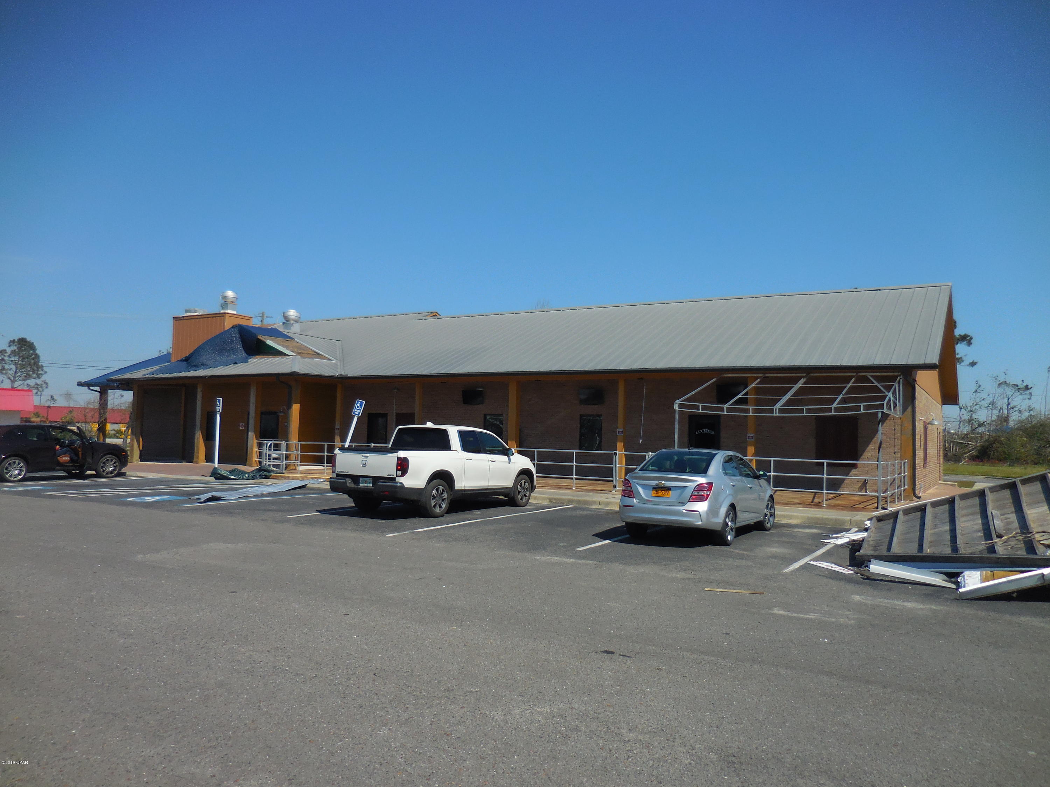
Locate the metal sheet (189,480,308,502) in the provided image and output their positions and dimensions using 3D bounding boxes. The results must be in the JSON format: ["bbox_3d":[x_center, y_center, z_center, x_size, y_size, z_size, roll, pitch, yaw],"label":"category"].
[{"bbox_3d":[-6.609,2.380,18.678,1.000,0.200,4.500,1,-3,8],"label":"metal sheet"}]

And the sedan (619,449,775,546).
[{"bbox_3d":[3.239,1.775,13.708,1.750,1.515,4.400,0,-3,32],"label":"sedan"}]

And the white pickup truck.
[{"bbox_3d":[-1.701,1.631,16.612,2.000,1.790,5.335,0,-3,31],"label":"white pickup truck"}]

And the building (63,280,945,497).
[{"bbox_3d":[-2.167,-0.397,36.455,39.500,7.950,18.100,0,-4,32],"label":"building"}]

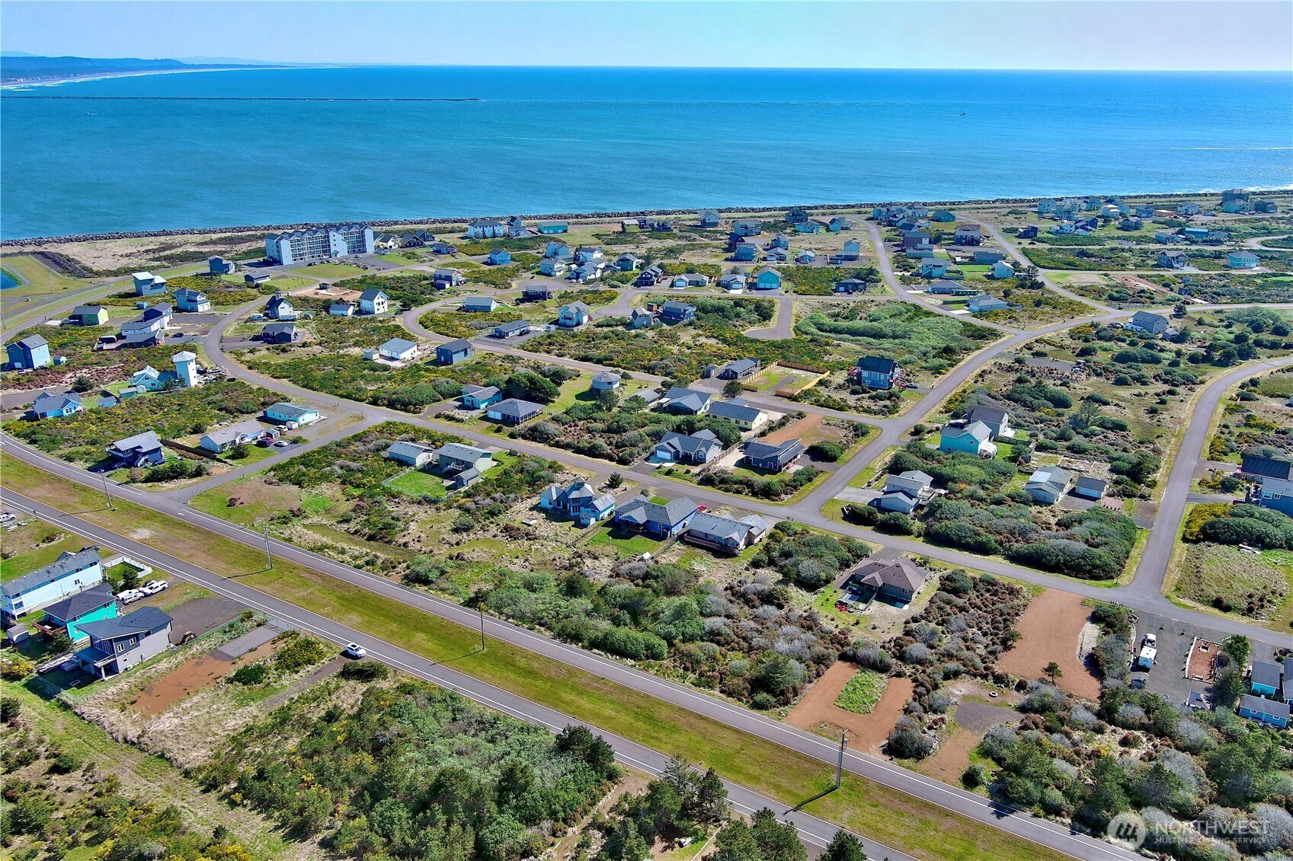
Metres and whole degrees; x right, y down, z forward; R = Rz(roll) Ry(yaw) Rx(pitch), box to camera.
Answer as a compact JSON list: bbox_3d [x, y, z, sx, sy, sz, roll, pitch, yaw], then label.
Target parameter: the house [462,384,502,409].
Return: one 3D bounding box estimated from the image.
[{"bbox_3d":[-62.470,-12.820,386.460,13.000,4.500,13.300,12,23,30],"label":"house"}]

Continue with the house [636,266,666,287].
[{"bbox_3d":[2.240,-87.560,591.880,11.000,8.500,16.000,3,20,8],"label":"house"}]

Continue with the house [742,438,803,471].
[{"bbox_3d":[38.706,6.219,327.694,17.900,5.100,18.000,12,23,29],"label":"house"}]

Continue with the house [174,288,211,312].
[{"bbox_3d":[-217.720,-62.350,498.690,16.000,8.200,7.700,10,22,24],"label":"house"}]

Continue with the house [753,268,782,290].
[{"bbox_3d":[63.570,-79.140,540.810,12.200,8.700,11.500,2,20,6],"label":"house"}]

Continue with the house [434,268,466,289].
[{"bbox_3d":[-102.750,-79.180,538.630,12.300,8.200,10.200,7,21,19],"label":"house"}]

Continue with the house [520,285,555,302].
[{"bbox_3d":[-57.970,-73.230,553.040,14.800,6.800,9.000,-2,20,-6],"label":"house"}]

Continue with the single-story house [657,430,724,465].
[{"bbox_3d":[14.767,4.365,332.032,17.600,5.400,21.600,12,23,29],"label":"single-story house"}]

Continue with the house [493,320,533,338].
[{"bbox_3d":[-57.750,-43.760,445.790,9.500,4.000,15.600,15,24,35],"label":"house"}]

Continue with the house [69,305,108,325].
[{"bbox_3d":[-261.332,-54.416,488.776,13.400,7.800,11.500,-1,20,-4],"label":"house"}]

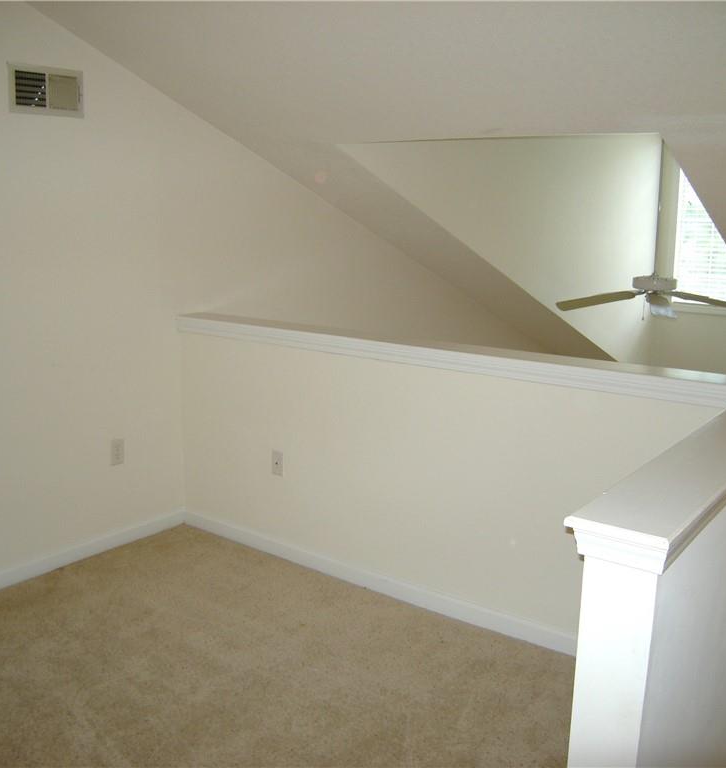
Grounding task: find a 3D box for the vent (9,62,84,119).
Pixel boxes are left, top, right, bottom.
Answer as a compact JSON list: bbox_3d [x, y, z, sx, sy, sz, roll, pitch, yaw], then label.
[{"bbox_3d":[-1.233,-1.143,3.238,0.020,0.184,0.325,9,14,36],"label":"vent"}]

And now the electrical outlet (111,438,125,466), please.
[{"bbox_3d":[-1.105,0.309,3.747,0.010,0.116,0.071,9,14,36],"label":"electrical outlet"}]

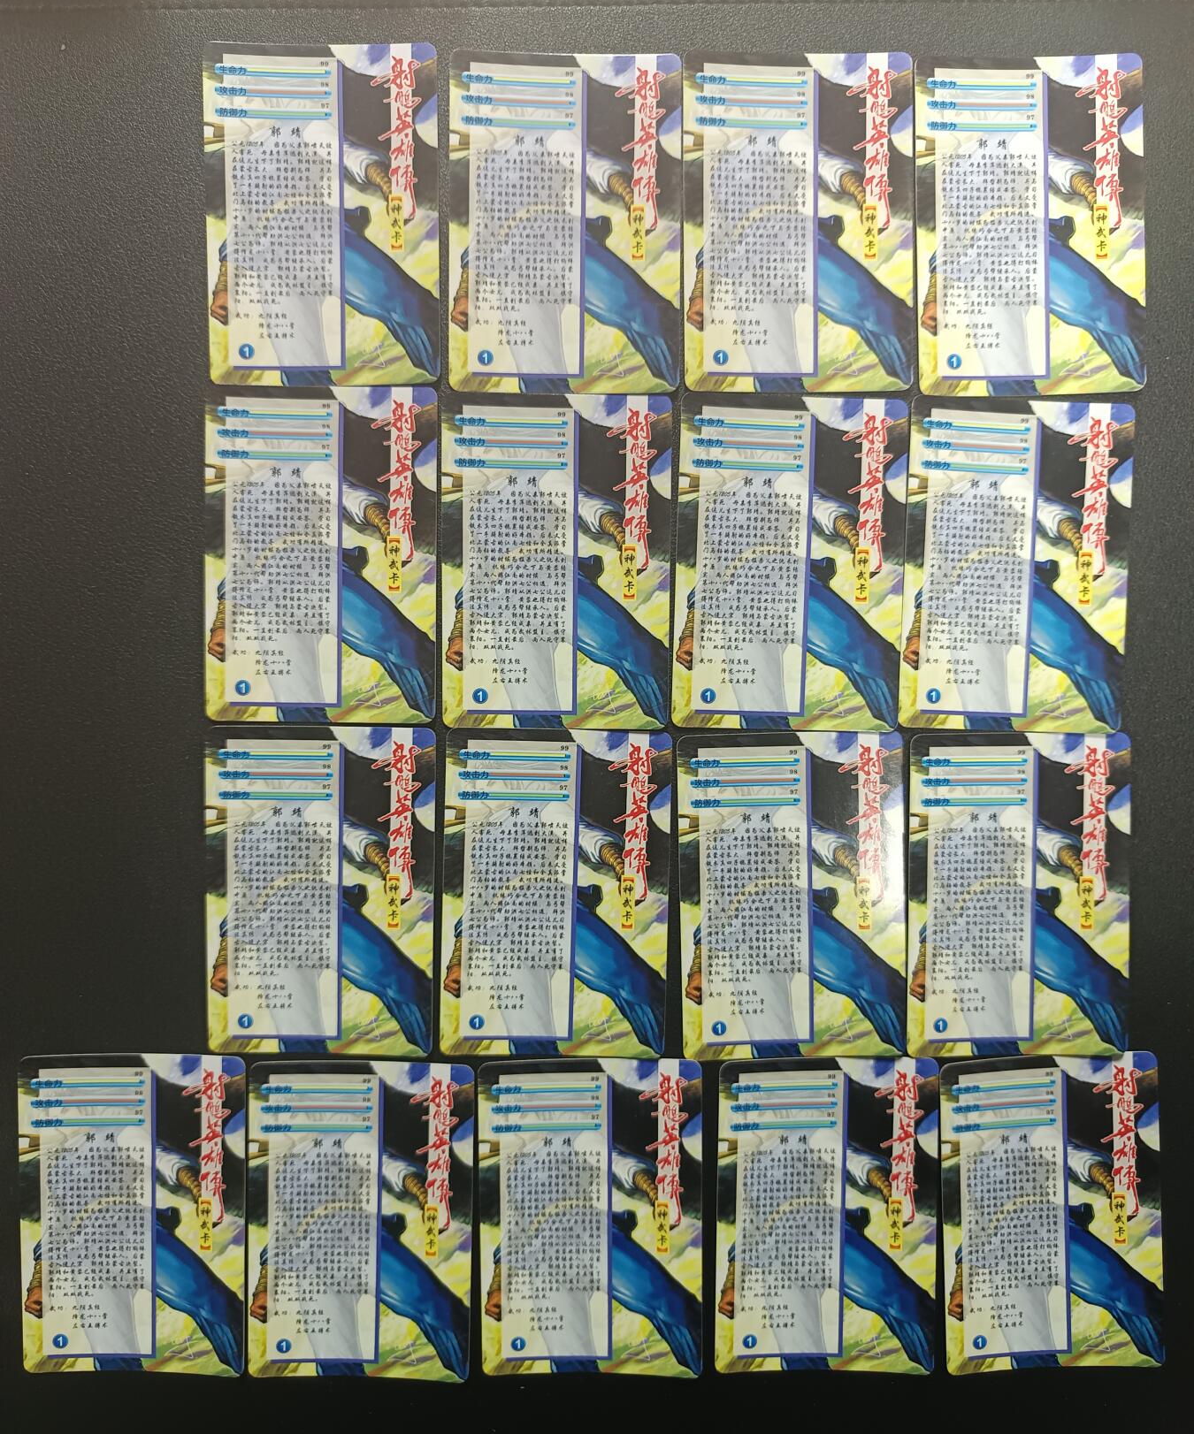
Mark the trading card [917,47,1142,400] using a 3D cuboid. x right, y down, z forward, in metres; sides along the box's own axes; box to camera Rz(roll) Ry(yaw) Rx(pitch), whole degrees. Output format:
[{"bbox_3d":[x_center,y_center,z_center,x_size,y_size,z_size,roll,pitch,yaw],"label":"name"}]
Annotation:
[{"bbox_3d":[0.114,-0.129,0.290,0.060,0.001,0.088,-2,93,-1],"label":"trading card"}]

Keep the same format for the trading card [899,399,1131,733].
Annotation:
[{"bbox_3d":[0.111,-0.040,0.292,0.060,0.001,0.087,2,92,-1],"label":"trading card"}]

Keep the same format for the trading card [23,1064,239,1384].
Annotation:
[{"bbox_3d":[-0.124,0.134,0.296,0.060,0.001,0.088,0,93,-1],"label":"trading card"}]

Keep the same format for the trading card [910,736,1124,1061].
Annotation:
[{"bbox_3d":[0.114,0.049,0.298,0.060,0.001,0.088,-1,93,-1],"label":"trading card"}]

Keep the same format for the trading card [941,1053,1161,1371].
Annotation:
[{"bbox_3d":[0.124,0.135,0.299,0.060,0.001,0.087,-2,92,-1],"label":"trading card"}]

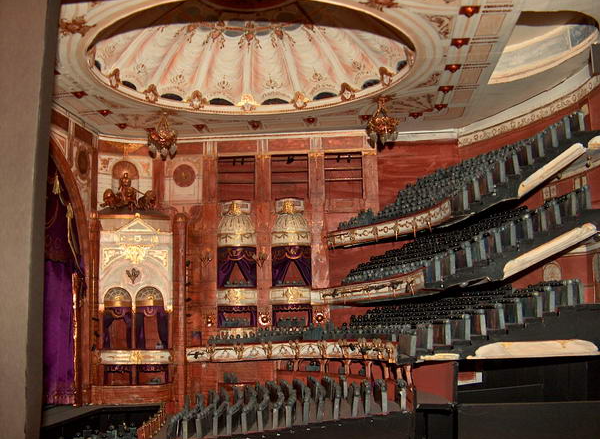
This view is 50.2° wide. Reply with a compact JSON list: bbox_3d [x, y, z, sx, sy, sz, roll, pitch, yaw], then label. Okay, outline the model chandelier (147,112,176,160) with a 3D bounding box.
[{"bbox_3d":[-0.292,-0.177,1.358,0.064,0.092,0.064,1,-10,-8],"label":"model chandelier"}]

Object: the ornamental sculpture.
[{"bbox_3d":[-0.391,-0.063,1.467,0.115,0.079,0.055,1,-10,-8],"label":"ornamental sculpture"}]

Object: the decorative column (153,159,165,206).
[{"bbox_3d":[-0.337,-0.088,1.526,0.024,0.108,0.014,2,-11,-12],"label":"decorative column"}]

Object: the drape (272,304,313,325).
[{"bbox_3d":[-0.017,0.211,1.423,0.087,0.047,0.015,-2,-11,9],"label":"drape"}]

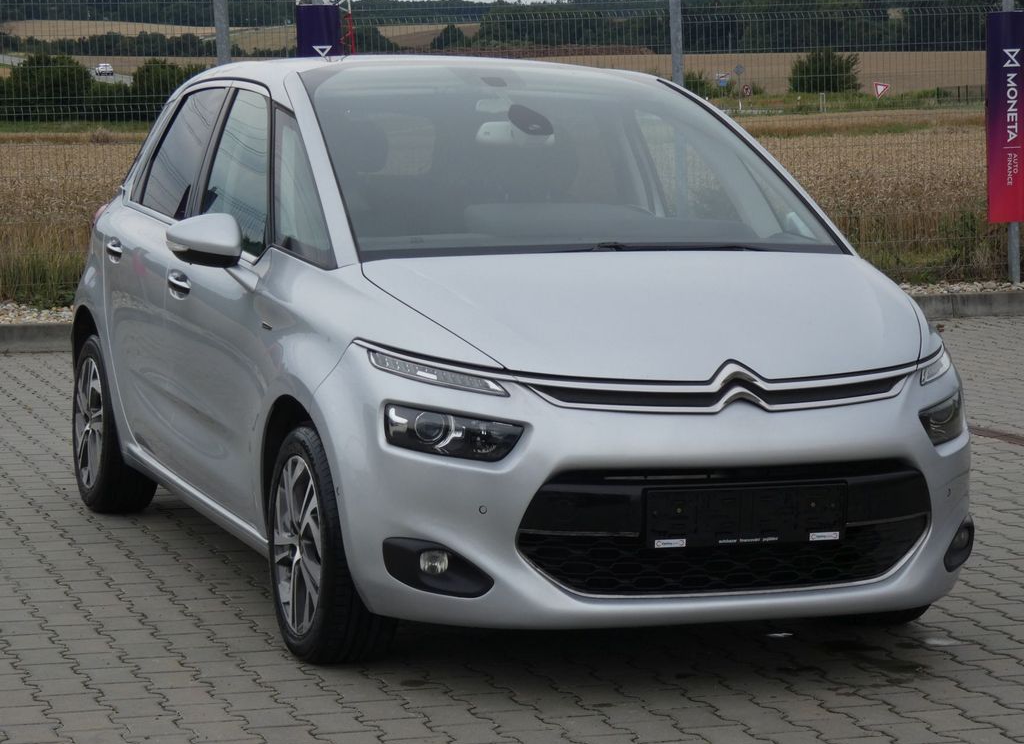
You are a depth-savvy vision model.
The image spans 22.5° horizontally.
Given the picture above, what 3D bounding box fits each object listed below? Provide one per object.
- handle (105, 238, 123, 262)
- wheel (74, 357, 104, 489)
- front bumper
[{"bbox_3d":[-1.342,-0.405,8.656,0.050,0.080,0.210,-1,6,-20],"label":"handle"},{"bbox_3d":[-1.436,0.183,9.291,0.190,0.470,0.470,-1,6,-20],"label":"wheel"},{"bbox_3d":[0.453,0.265,6.409,1.790,0.650,0.640,-1,6,-20],"label":"front bumper"}]

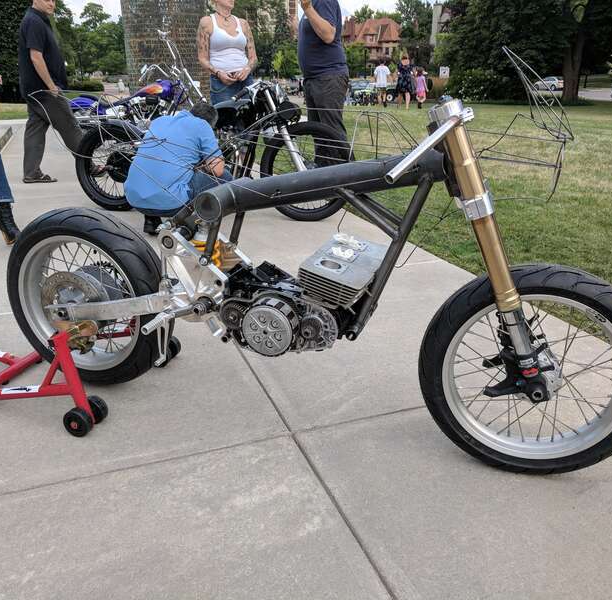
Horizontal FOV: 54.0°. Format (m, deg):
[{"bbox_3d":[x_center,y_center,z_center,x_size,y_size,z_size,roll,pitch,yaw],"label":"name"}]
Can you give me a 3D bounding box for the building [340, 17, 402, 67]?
[{"bbox_3d":[14.340,-56.582,133.596,15.000,12.000,13.000,2,21,5],"label":"building"}]

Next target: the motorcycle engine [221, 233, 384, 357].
[{"bbox_3d":[-0.006,-0.009,1.732,0.430,0.290,0.400,7,22,17],"label":"motorcycle engine"}]

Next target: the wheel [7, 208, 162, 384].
[{"bbox_3d":[-0.713,-0.004,1.985,0.620,0.620,0.155,7,22,17],"label":"wheel"}]

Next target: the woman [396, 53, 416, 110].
[{"bbox_3d":[3.114,-6.754,18.617,0.500,1.660,0.320,3,21,8],"label":"woman"}]

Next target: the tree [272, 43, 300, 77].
[{"bbox_3d":[-2.705,-37.094,92.874,4.800,5.600,4.800,-1,21,-1],"label":"tree"}]

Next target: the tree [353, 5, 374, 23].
[{"bbox_3d":[14.236,-64.493,148.767,10.000,16.000,10.000,2,21,5],"label":"tree"}]

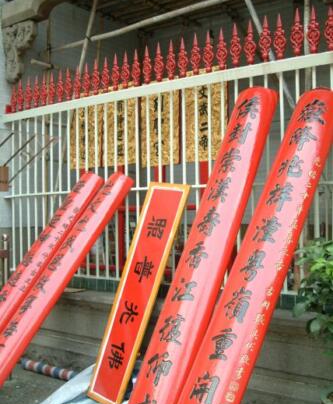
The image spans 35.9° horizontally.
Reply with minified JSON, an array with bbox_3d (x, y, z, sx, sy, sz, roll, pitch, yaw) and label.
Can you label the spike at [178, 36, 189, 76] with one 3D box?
[{"bbox_3d":[0.138,-1.194,4.259,0.086,0.332,0.079,-2,-2,35],"label":"spike"}]

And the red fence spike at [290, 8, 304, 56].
[{"bbox_3d":[0.913,-1.183,3.576,0.088,0.325,0.045,-2,-2,36],"label":"red fence spike"}]

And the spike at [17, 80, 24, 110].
[{"bbox_3d":[-1.520,-1.107,5.348,0.088,0.325,0.045,-2,-2,36],"label":"spike"}]

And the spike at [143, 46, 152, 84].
[{"bbox_3d":[-0.168,-1.199,4.475,0.086,0.332,0.079,-2,-2,35],"label":"spike"}]

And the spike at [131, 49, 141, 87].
[{"bbox_3d":[-0.260,-1.157,4.426,0.088,0.325,0.045,-2,-2,36],"label":"spike"}]

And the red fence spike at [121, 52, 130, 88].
[{"bbox_3d":[-0.366,-1.189,4.615,0.086,0.332,0.079,-2,-2,35],"label":"red fence spike"}]

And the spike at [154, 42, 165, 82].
[{"bbox_3d":[-0.064,-1.169,4.285,0.088,0.325,0.045,-2,-2,36],"label":"spike"}]

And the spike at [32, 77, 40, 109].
[{"bbox_3d":[-1.316,-1.121,5.206,0.088,0.325,0.045,-2,-2,36],"label":"spike"}]

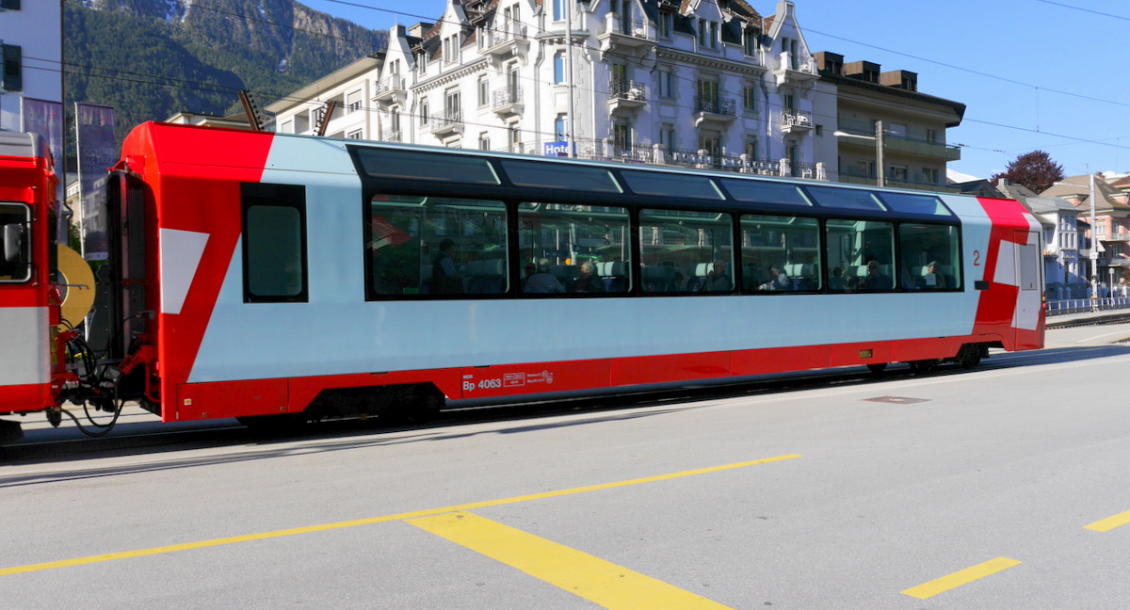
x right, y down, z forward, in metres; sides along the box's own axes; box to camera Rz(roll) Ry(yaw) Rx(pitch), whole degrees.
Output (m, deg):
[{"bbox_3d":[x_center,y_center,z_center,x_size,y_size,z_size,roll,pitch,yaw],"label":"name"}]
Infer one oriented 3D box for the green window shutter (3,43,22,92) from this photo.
[{"bbox_3d":[-19.340,-8.282,32.000,0.555,1.600,0.060,-1,-1,-35],"label":"green window shutter"}]

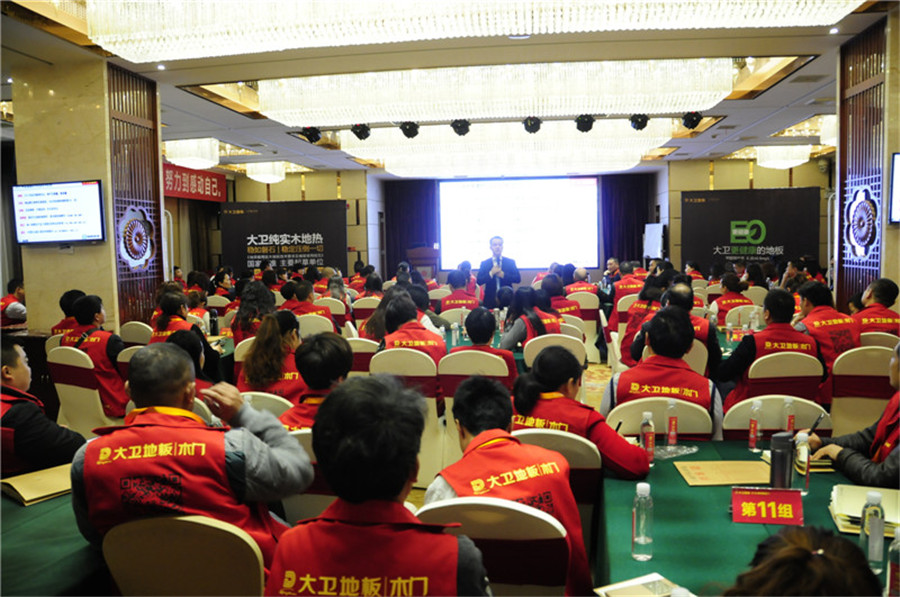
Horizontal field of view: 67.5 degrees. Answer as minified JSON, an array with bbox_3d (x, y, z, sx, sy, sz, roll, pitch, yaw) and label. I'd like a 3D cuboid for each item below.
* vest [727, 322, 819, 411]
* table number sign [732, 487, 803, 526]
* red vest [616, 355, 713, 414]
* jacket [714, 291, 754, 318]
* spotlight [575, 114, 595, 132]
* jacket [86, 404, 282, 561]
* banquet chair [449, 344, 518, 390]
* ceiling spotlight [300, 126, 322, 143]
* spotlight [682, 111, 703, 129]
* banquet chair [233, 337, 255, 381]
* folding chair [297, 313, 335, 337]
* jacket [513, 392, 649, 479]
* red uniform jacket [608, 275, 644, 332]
[{"bbox_3d":[2.086,0.495,4.313,0.500,0.640,0.310,0,5,4],"label":"vest"},{"bbox_3d":[1.037,0.669,2.216,0.212,0.122,0.066,0,5,8],"label":"table number sign"},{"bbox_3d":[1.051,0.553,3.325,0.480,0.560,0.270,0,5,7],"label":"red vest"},{"bbox_3d":[3.003,0.220,7.120,0.450,0.600,0.280,-1,4,-3],"label":"jacket"},{"bbox_3d":[2.127,-2.749,10.600,0.300,0.270,0.280,0,5,8],"label":"spotlight"},{"bbox_3d":[-0.834,0.697,2.093,0.480,0.740,0.340,-1,5,5],"label":"jacket"},{"bbox_3d":[0.207,0.771,4.405,0.450,0.930,0.540,0,4,12],"label":"banquet chair"},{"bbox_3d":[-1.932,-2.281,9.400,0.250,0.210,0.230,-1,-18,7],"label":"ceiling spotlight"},{"bbox_3d":[3.491,-2.572,9.700,0.280,0.250,0.250,0,5,8],"label":"spotlight"},{"bbox_3d":[-1.492,0.743,5.768,0.455,0.930,0.560,0,5,8],"label":"banquet chair"},{"bbox_3d":[-1.313,0.605,7.003,0.460,0.940,0.550,0,5,12],"label":"folding chair"},{"bbox_3d":[0.422,0.645,2.518,0.560,0.550,0.420,1,4,28],"label":"jacket"},{"bbox_3d":[2.438,0.049,9.203,0.460,0.750,0.320,-1,5,-3],"label":"red uniform jacket"}]

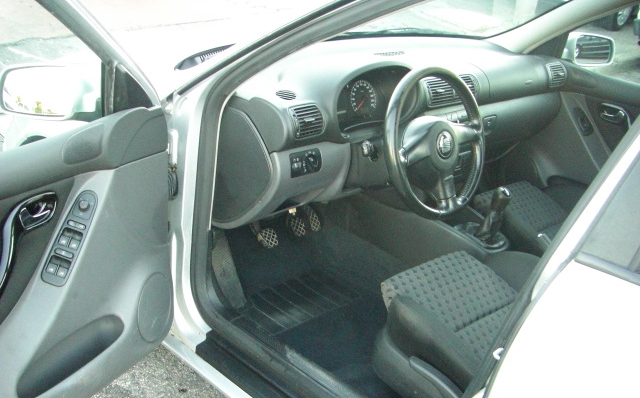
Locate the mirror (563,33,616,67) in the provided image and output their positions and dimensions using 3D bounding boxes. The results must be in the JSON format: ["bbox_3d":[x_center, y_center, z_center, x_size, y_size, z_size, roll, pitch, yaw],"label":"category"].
[{"bbox_3d":[1.047,-0.587,2.740,0.190,0.130,0.095,-4,21,-17],"label":"mirror"}]

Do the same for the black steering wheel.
[{"bbox_3d":[0.283,-0.138,1.763,0.375,0.375,0.100,-16,9,-40],"label":"black steering wheel"}]

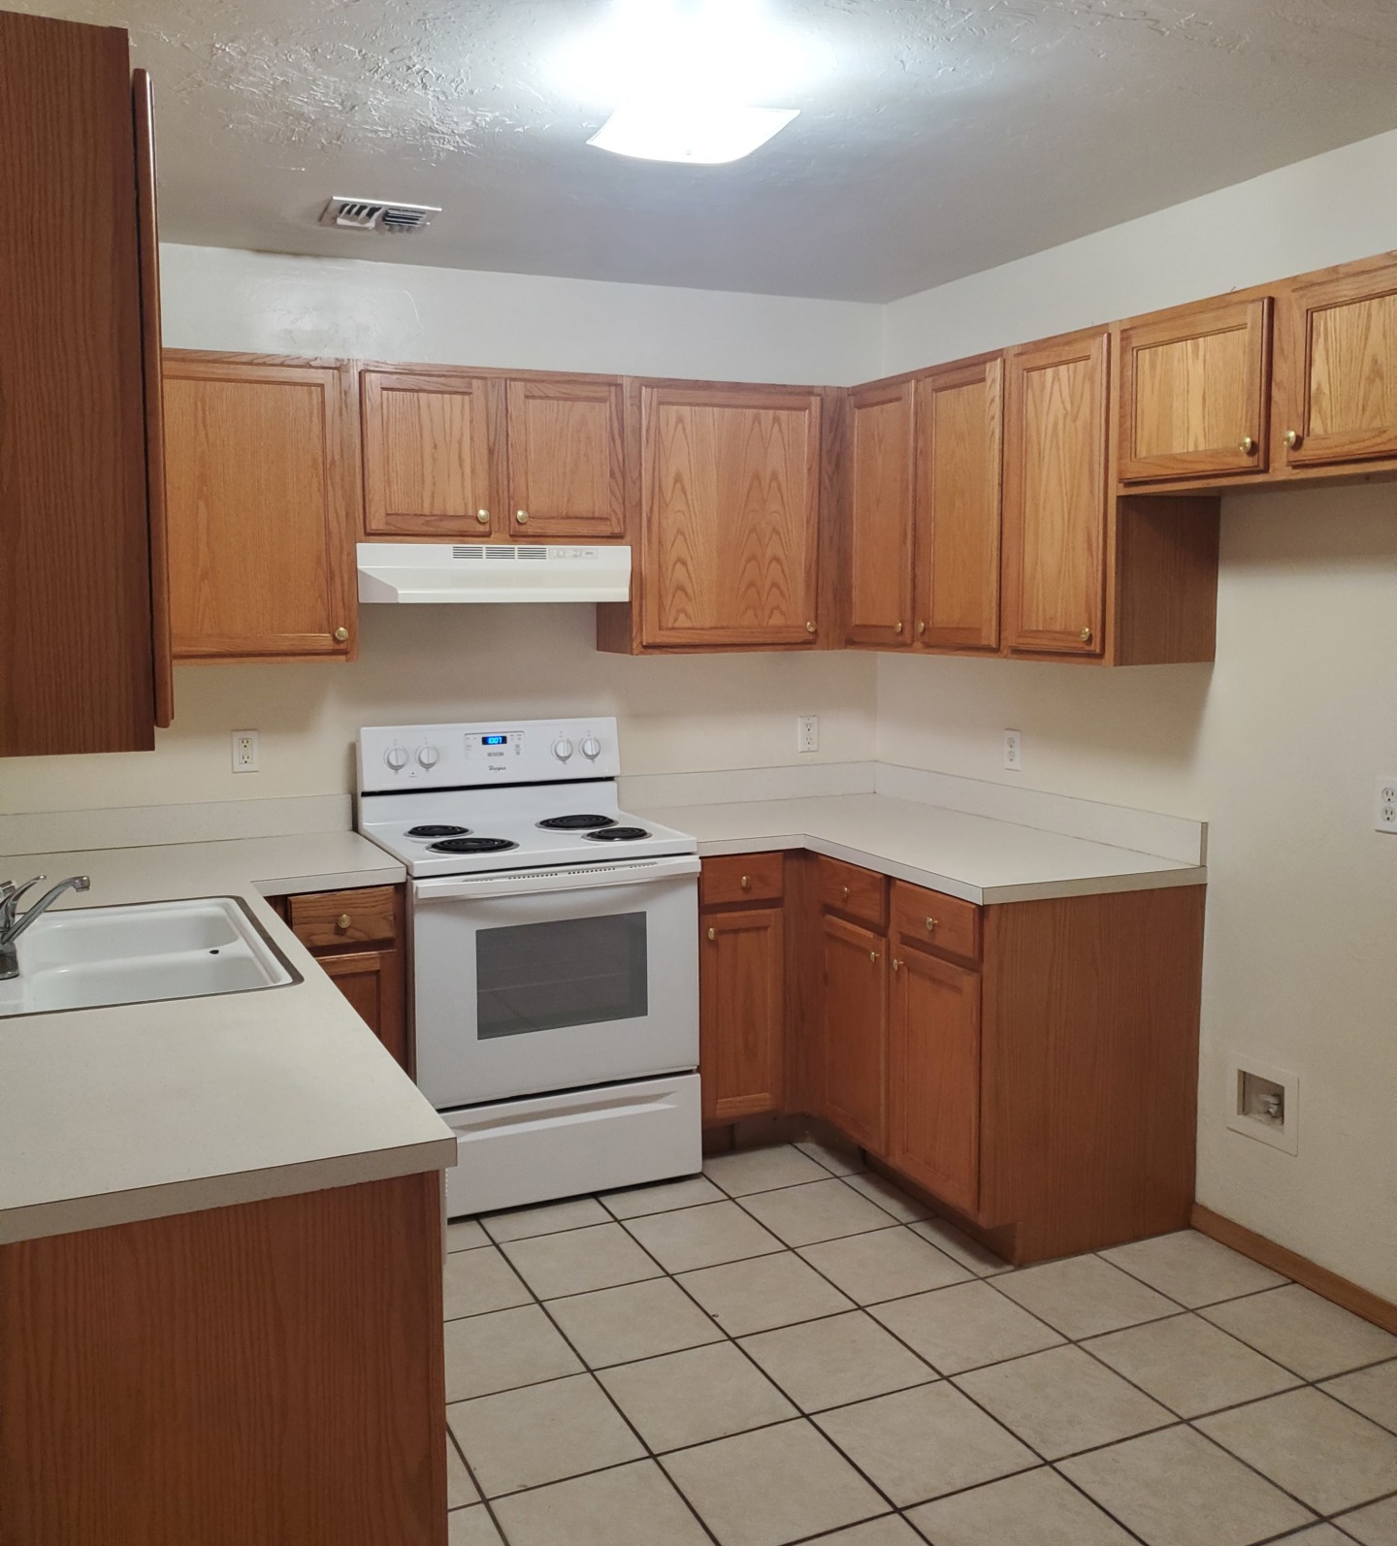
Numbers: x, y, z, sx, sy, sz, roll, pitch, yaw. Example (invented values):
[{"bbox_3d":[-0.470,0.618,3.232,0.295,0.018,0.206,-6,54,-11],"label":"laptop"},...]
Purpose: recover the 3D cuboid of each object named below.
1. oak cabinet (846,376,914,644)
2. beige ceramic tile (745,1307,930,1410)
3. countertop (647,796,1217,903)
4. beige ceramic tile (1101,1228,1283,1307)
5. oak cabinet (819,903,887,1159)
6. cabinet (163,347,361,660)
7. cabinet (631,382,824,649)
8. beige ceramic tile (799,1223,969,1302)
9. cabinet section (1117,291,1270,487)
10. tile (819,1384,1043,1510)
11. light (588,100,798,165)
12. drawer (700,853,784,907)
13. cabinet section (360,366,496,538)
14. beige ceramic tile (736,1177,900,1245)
[{"bbox_3d":[0.658,-0.733,4.064,0.323,0.735,0.370,-3,7,-25],"label":"oak cabinet"},{"bbox_3d":[0.283,1.192,2.845,0.304,0.010,0.304,-3,8,-25],"label":"beige ceramic tile"},{"bbox_3d":[0.473,0.187,3.781,0.943,0.037,1.443,-3,8,-25],"label":"countertop"},{"bbox_3d":[1.135,1.147,3.226,0.304,0.012,0.304,-3,7,-25],"label":"beige ceramic tile"},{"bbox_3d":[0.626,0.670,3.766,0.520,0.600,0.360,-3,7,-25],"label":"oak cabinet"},{"bbox_3d":[-1.213,-0.660,3.546,0.623,0.753,0.328,-3,7,-25],"label":"cabinet"},{"bbox_3d":[0.032,-0.730,4.091,0.610,0.750,0.315,-3,8,-25],"label":"cabinet"},{"bbox_3d":[0.435,1.145,3.261,0.305,0.010,0.305,-3,7,-25],"label":"beige ceramic tile"},{"bbox_3d":[1.145,-0.776,2.931,0.300,0.333,0.420,-3,7,-24],"label":"cabinet section"},{"bbox_3d":[0.415,1.226,2.563,0.305,0.010,0.305,-3,7,-25],"label":"tile"},{"bbox_3d":[-0.019,-1.212,2.634,0.315,0.115,0.315,-3,7,-25],"label":"light"},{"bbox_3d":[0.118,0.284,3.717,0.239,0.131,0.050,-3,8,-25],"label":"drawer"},{"bbox_3d":[-0.760,-0.832,3.744,0.327,0.408,0.300,-3,7,-24],"label":"cabinet section"},{"bbox_3d":[0.302,1.113,3.544,0.305,0.010,0.305,-3,7,-25],"label":"beige ceramic tile"}]

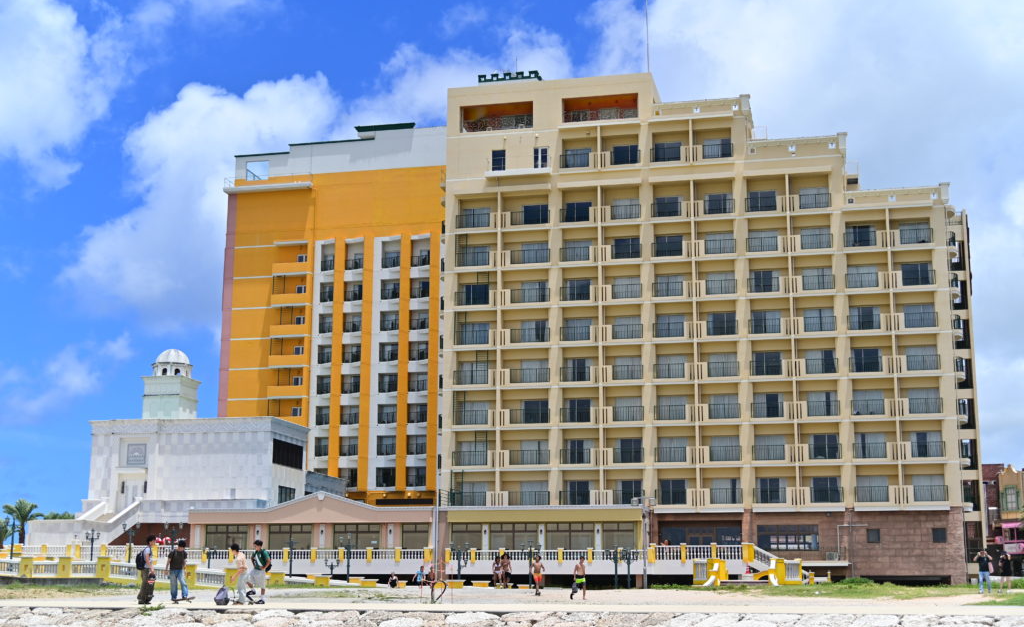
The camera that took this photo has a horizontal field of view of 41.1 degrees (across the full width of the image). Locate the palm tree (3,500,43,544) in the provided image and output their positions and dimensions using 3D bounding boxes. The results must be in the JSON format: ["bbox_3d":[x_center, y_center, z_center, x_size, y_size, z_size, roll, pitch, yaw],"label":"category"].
[{"bbox_3d":[-43.043,19.698,120.597,3.700,6.111,3.700,0,-11,0],"label":"palm tree"}]

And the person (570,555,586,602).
[{"bbox_3d":[2.460,9.736,50.152,0.480,1.559,0.500,7,-13,-29],"label":"person"}]

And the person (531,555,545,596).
[{"bbox_3d":[1.067,10.945,57.000,0.600,1.642,0.400,-2,-12,12],"label":"person"}]

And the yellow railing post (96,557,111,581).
[{"bbox_3d":[-19.447,12.168,65.101,0.560,1.032,0.560,-2,-12,13],"label":"yellow railing post"}]

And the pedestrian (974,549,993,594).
[{"bbox_3d":[19.411,10.688,56.300,0.720,1.723,0.480,-4,-12,18],"label":"pedestrian"}]

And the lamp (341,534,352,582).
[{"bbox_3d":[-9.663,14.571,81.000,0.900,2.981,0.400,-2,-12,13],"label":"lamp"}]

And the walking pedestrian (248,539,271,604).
[{"bbox_3d":[-6.733,6.925,36.565,0.520,1.686,0.520,11,-15,-42],"label":"walking pedestrian"}]

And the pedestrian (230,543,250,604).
[{"bbox_3d":[-7.034,6.782,35.500,0.540,1.547,0.500,2,-12,-6],"label":"pedestrian"}]

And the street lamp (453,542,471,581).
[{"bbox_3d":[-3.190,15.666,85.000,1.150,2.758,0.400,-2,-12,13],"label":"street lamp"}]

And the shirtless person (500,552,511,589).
[{"bbox_3d":[-0.274,11.636,61.500,0.500,1.582,0.420,0,-12,0],"label":"shirtless person"}]

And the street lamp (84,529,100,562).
[{"bbox_3d":[-26.143,15.049,85.304,1.000,3.111,0.600,-2,-12,13],"label":"street lamp"}]

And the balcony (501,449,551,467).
[{"bbox_3d":[1.114,10.897,101.620,3.750,1.300,1.400,-2,-12,13],"label":"balcony"}]

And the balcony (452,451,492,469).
[{"bbox_3d":[-2.985,11.307,104.153,3.200,1.402,1.300,-2,-12,13],"label":"balcony"}]

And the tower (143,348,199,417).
[{"bbox_3d":[-28.652,6.058,115.500,3.600,6.203,3.600,-2,-12,13],"label":"tower"}]

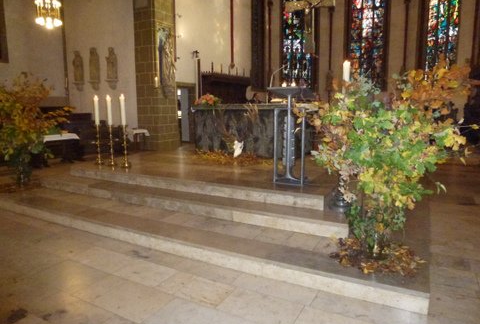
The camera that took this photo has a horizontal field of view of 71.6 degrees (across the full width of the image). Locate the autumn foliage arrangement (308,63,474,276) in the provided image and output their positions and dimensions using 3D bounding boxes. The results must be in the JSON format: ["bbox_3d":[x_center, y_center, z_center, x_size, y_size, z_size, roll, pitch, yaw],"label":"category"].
[{"bbox_3d":[1.106,0.006,2.660,1.270,1.620,1.100,5,9,26],"label":"autumn foliage arrangement"}]

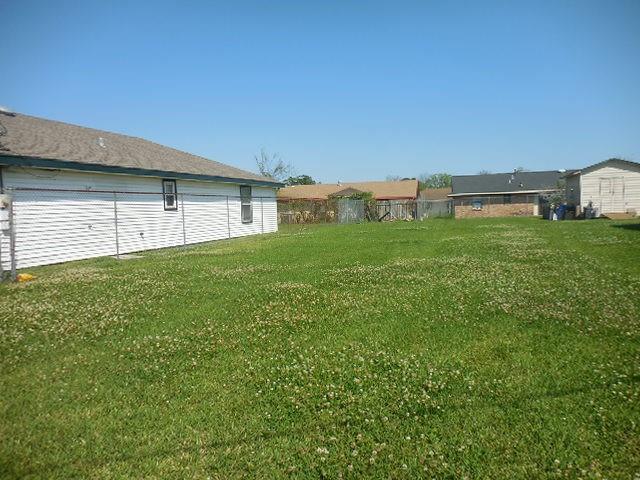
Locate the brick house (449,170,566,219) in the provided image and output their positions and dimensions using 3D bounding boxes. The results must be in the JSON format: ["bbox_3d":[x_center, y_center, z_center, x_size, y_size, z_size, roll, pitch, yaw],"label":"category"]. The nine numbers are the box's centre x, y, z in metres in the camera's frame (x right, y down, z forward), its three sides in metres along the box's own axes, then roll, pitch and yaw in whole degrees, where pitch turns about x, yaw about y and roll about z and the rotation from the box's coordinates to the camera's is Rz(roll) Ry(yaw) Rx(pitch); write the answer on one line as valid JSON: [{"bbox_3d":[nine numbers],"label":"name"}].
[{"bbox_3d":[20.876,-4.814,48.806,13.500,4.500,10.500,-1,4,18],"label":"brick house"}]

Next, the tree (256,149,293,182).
[{"bbox_3d":[-4.510,-5.319,45.248,4.000,7.200,4.000,-2,4,0],"label":"tree"}]

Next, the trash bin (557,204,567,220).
[{"bbox_3d":[16.427,-1.877,31.549,0.620,1.070,0.720,-1,4,18],"label":"trash bin"}]

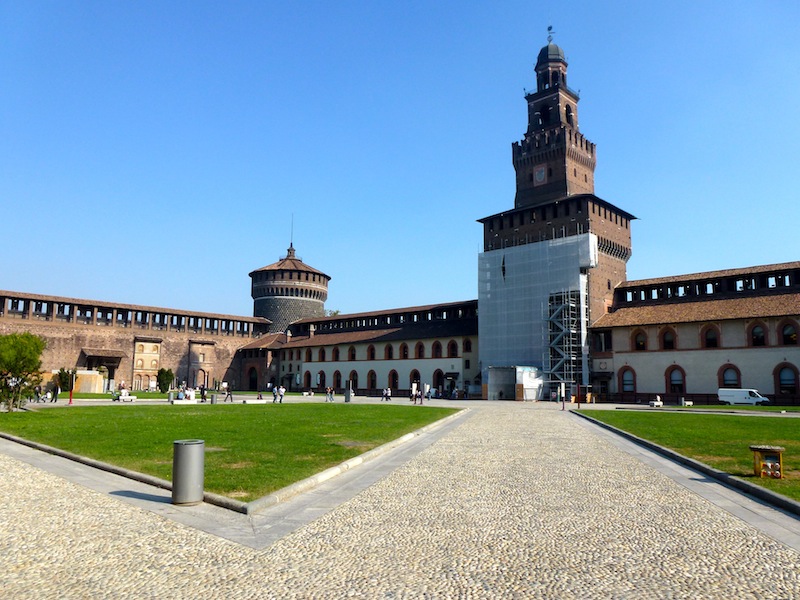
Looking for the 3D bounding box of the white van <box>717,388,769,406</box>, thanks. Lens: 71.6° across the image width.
[{"bbox_3d":[42.978,12.091,69.314,5.150,2.200,2.000,-8,-12,43],"label":"white van"}]

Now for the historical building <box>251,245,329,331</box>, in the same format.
[{"bbox_3d":[-33.041,4.884,164.754,23.973,44.187,23.973,-8,-12,43],"label":"historical building"}]

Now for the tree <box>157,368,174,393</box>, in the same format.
[{"bbox_3d":[-43.891,15.187,104.000,3.056,4.631,3.056,4,-10,-22],"label":"tree"}]

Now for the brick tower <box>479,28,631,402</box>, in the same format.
[{"bbox_3d":[29.541,-17.209,102.839,22.600,70.085,21.800,-8,-12,43],"label":"brick tower"}]

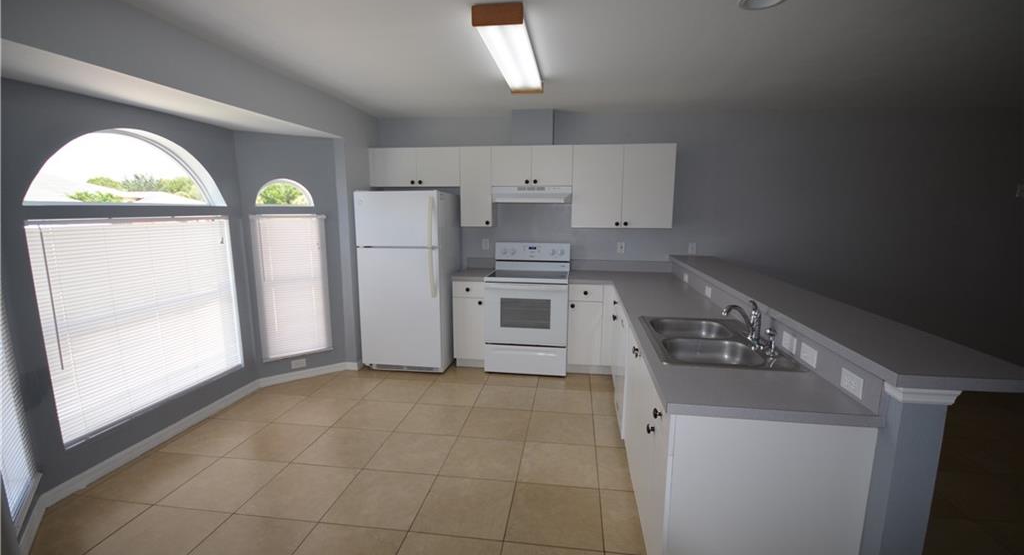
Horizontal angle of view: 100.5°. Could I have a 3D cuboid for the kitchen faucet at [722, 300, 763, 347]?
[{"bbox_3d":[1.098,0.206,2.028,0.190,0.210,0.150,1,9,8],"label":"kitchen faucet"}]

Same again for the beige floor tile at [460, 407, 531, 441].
[{"bbox_3d":[-0.104,1.067,3.114,0.457,0.010,0.457,1,8,8],"label":"beige floor tile"}]

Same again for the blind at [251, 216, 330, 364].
[{"bbox_3d":[-1.930,0.092,3.791,0.590,1.265,0.050,-7,11,-36],"label":"blind"}]

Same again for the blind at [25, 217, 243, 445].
[{"bbox_3d":[-2.337,0.224,2.845,0.050,1.233,1.280,1,9,8],"label":"blind"}]

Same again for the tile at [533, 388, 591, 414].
[{"bbox_3d":[0.413,0.986,3.411,0.457,0.010,0.437,1,9,8],"label":"tile"}]

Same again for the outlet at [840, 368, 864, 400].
[{"bbox_3d":[1.120,0.350,1.401,0.012,0.071,0.110,1,9,8],"label":"outlet"}]

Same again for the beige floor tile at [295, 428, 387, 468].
[{"bbox_3d":[-1.080,1.102,2.763,0.457,0.010,0.437,1,9,8],"label":"beige floor tile"}]

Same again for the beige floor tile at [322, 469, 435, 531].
[{"bbox_3d":[-0.693,1.190,2.298,0.462,0.010,0.445,1,9,8],"label":"beige floor tile"}]

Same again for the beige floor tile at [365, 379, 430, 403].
[{"bbox_3d":[-0.969,0.978,3.665,0.462,0.010,0.445,1,9,8],"label":"beige floor tile"}]

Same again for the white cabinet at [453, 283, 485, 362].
[{"bbox_3d":[-0.360,0.388,4.281,0.300,0.785,0.570,1,9,8],"label":"white cabinet"}]

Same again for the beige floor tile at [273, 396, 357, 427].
[{"bbox_3d":[-1.475,1.030,3.262,0.458,0.010,0.445,1,9,8],"label":"beige floor tile"}]

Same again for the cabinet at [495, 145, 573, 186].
[{"bbox_3d":[0.201,-1.058,4.095,0.757,0.361,0.310,1,9,8],"label":"cabinet"}]

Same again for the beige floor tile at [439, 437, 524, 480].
[{"bbox_3d":[-0.169,1.131,2.663,0.462,0.010,0.445,1,9,8],"label":"beige floor tile"}]

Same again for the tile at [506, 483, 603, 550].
[{"bbox_3d":[0.225,1.207,2.170,0.462,0.010,0.445,1,9,8],"label":"tile"}]

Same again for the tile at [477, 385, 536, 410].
[{"bbox_3d":[-0.041,1.006,3.563,0.457,0.010,0.457,1,8,8],"label":"tile"}]

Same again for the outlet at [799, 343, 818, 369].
[{"bbox_3d":[1.114,0.297,1.598,0.010,0.072,0.116,1,8,9],"label":"outlet"}]

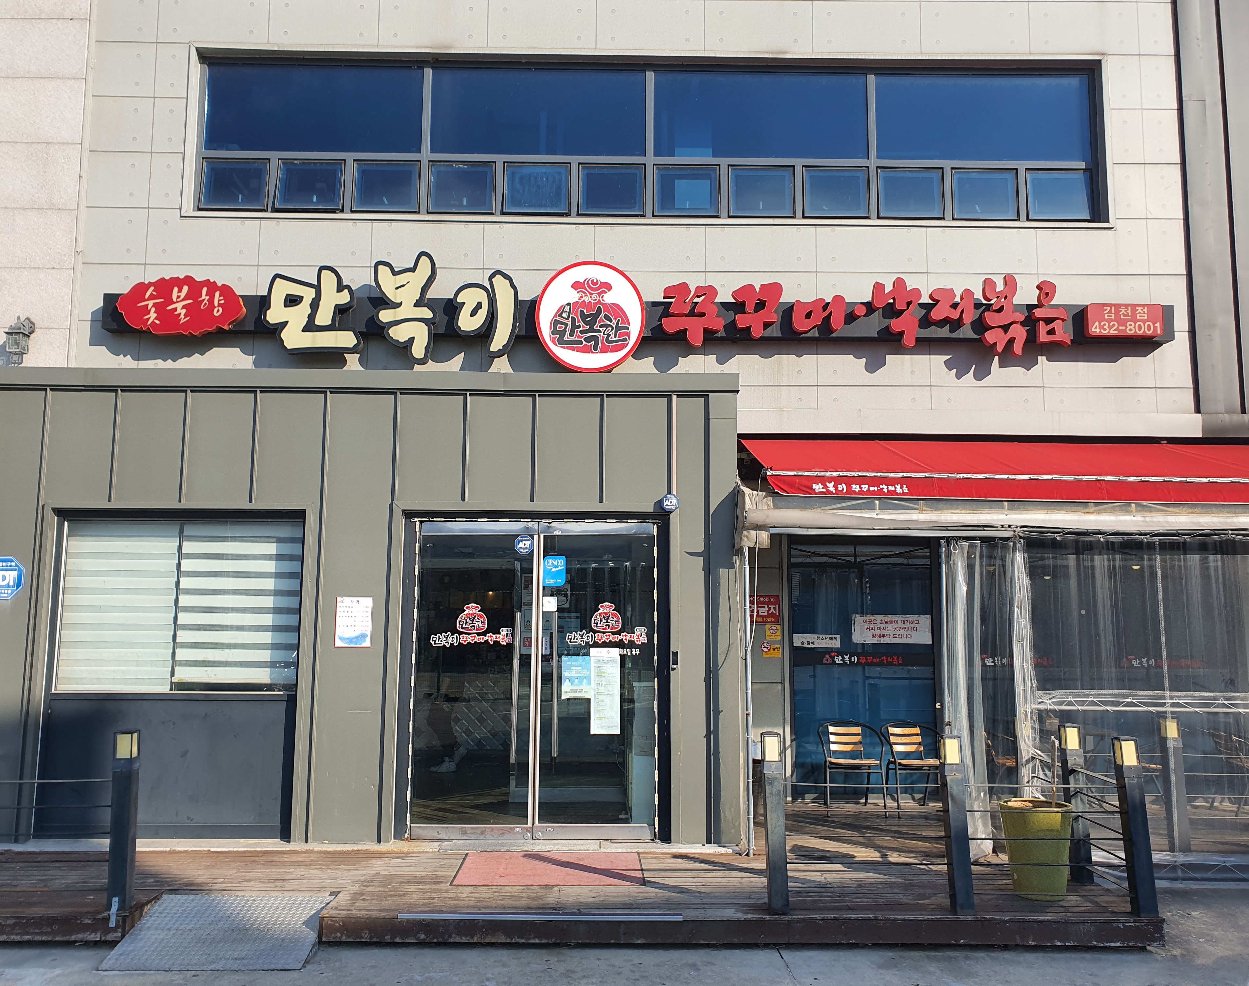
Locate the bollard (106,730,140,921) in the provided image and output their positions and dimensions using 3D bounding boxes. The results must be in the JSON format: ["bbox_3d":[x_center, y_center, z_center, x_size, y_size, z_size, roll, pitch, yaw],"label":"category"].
[{"bbox_3d":[-2.834,1.853,5.599,0.105,0.984,0.105,-1,-6,-1],"label":"bollard"}]

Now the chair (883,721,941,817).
[{"bbox_3d":[2.507,2.357,8.464,0.525,0.717,0.560,1,-7,-4],"label":"chair"}]

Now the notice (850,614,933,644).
[{"bbox_3d":[2.438,1.244,8.984,0.721,0.246,0.010,1,-7,-1],"label":"notice"}]

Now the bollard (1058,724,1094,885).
[{"bbox_3d":[2.904,1.987,6.340,0.105,0.978,0.105,-2,-6,-1],"label":"bollard"}]

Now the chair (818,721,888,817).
[{"bbox_3d":[1.943,2.352,8.459,0.525,0.717,0.560,0,-7,1],"label":"chair"}]

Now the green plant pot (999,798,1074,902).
[{"bbox_3d":[2.530,2.172,6.039,0.457,0.535,0.457,0,-7,0],"label":"green plant pot"}]

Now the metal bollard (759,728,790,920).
[{"bbox_3d":[0.863,1.883,5.671,0.105,1.000,0.105,-2,-6,-1],"label":"metal bollard"}]

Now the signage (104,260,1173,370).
[{"bbox_3d":[0.150,-1.518,8.591,9.267,1.012,0.270,1,-7,-1],"label":"signage"}]

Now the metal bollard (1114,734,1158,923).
[{"bbox_3d":[2.945,1.908,5.683,0.105,0.988,0.105,-3,-6,-1],"label":"metal bollard"}]

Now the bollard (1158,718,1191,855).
[{"bbox_3d":[3.994,2.110,7.161,0.105,0.938,0.105,-1,-7,-1],"label":"bollard"}]

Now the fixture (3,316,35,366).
[{"bbox_3d":[-5.198,-1.293,8.487,0.180,0.455,0.240,1,-7,-1],"label":"fixture"}]

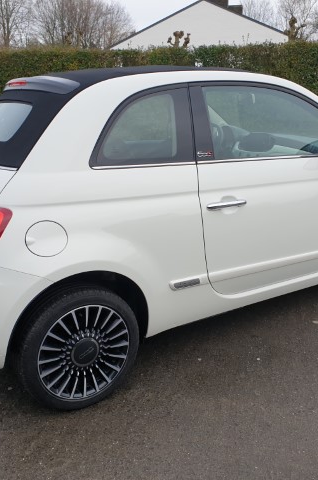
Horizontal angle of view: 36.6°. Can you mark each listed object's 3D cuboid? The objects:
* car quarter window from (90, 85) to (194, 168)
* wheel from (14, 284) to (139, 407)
[{"bbox_3d":[-0.067,-0.511,2.110,0.545,0.376,0.060,-9,0,-27],"label":"car quarter window"},{"bbox_3d":[-0.356,0.466,2.131,0.580,0.580,0.200,-11,19,-31],"label":"wheel"}]

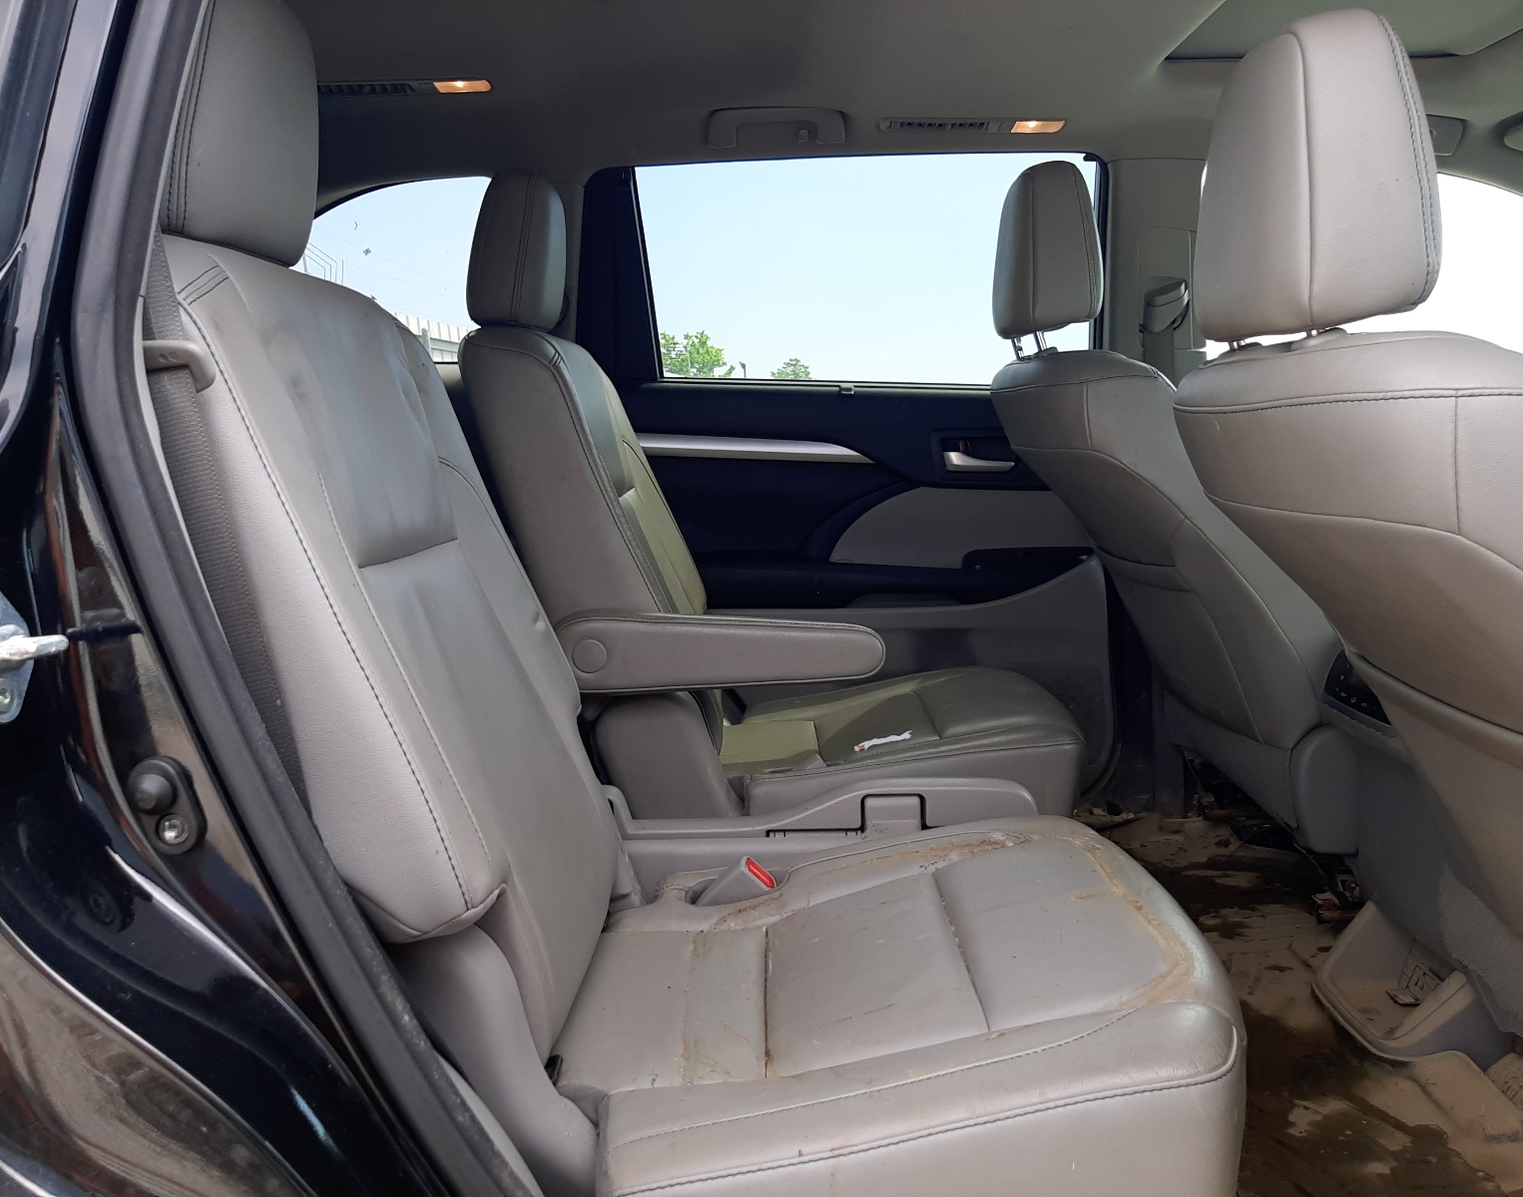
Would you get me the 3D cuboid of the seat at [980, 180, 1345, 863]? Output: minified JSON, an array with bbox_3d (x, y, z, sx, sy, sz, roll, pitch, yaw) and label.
[{"bbox_3d":[0.796,-0.110,1.891,0.920,1.070,0.540,0,10,-1],"label":"seat"}]

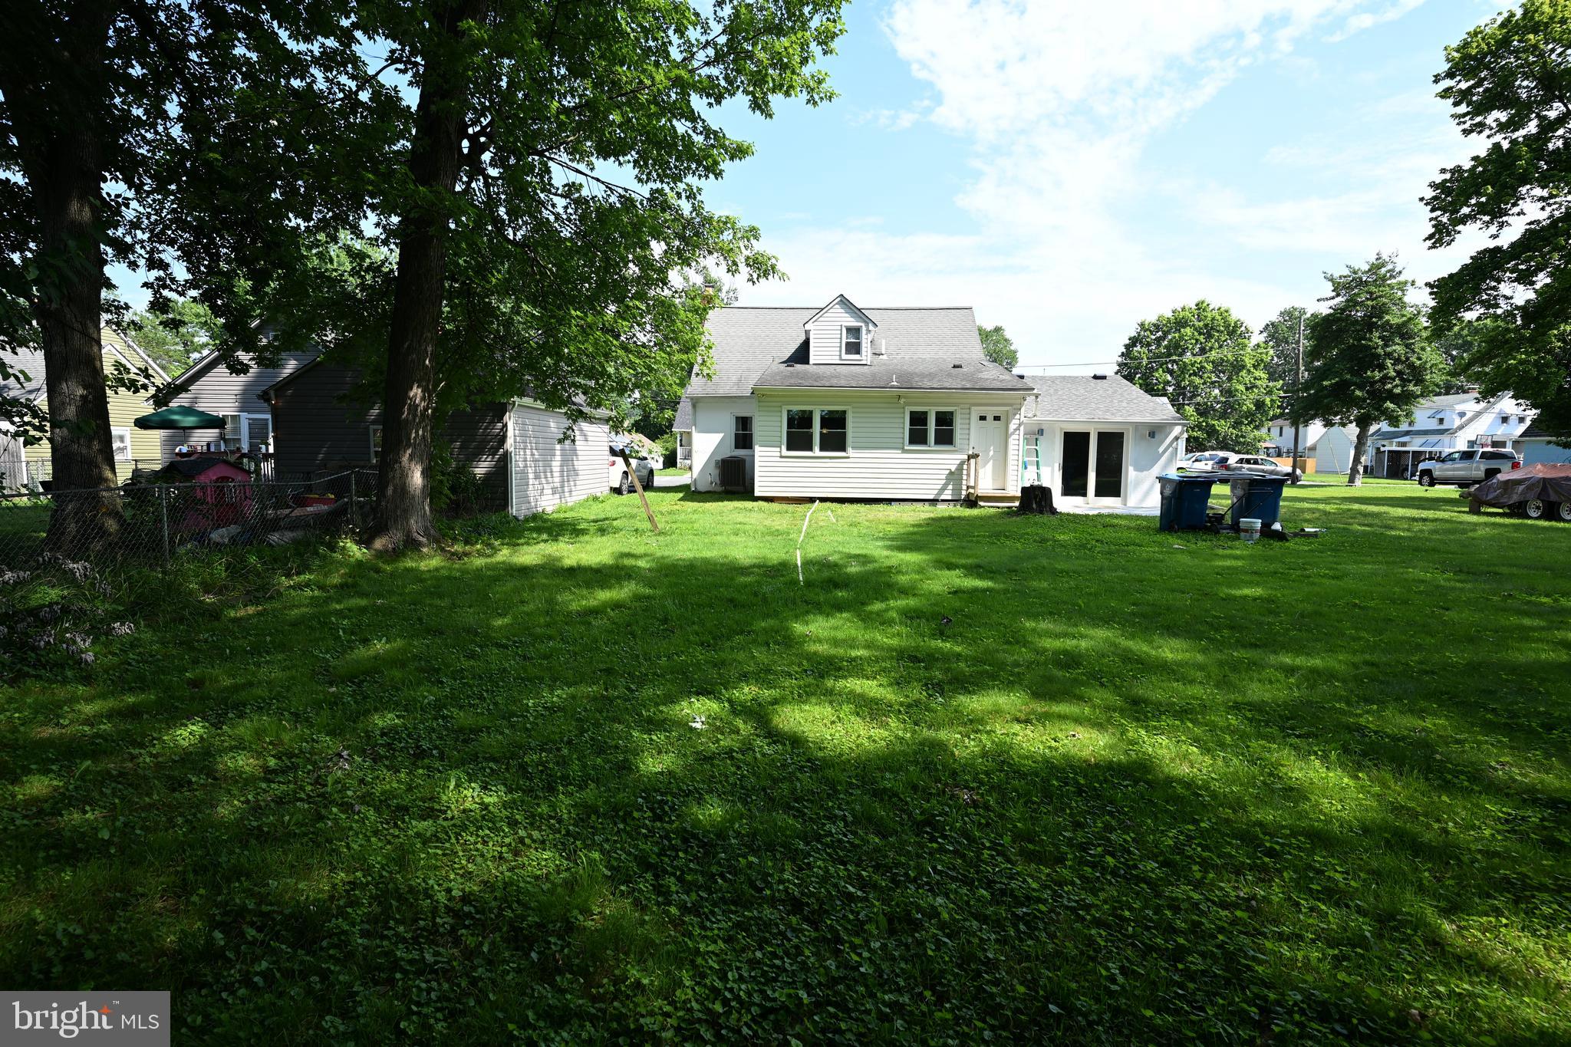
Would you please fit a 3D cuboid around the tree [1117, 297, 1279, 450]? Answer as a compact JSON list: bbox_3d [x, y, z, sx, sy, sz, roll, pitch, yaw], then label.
[{"bbox_3d":[26.778,-8.786,48.417,9.200,11.900,9.200,1,5,0],"label":"tree"}]

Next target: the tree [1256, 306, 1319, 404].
[{"bbox_3d":[45.609,-12.008,67.207,8.500,15.500,8.500,1,5,0],"label":"tree"}]

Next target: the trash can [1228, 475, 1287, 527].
[{"bbox_3d":[10.245,-0.524,16.116,0.850,1.100,0.680,1,5,0],"label":"trash can"}]

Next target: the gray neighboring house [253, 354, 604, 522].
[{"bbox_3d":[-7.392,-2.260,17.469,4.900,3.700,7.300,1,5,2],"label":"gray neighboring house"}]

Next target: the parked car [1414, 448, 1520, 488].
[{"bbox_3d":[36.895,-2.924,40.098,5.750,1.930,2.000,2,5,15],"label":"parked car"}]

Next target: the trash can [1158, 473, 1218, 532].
[{"bbox_3d":[8.196,-0.427,15.171,0.850,1.120,0.680,1,5,0],"label":"trash can"}]

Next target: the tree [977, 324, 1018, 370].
[{"bbox_3d":[14.157,-9.257,55.402,7.500,11.300,7.500,1,5,0],"label":"tree"}]

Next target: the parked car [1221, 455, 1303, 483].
[{"bbox_3d":[26.895,-3.149,42.487,4.600,1.550,1.850,1,5,0],"label":"parked car"}]

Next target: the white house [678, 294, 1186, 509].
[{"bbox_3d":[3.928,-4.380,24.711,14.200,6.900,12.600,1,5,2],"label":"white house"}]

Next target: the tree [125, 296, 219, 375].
[{"bbox_3d":[-37.413,-8.676,45.415,7.500,10.800,7.500,1,5,0],"label":"tree"}]

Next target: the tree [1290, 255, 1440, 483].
[{"bbox_3d":[30.858,-8.297,39.425,7.200,12.600,7.200,1,5,0],"label":"tree"}]

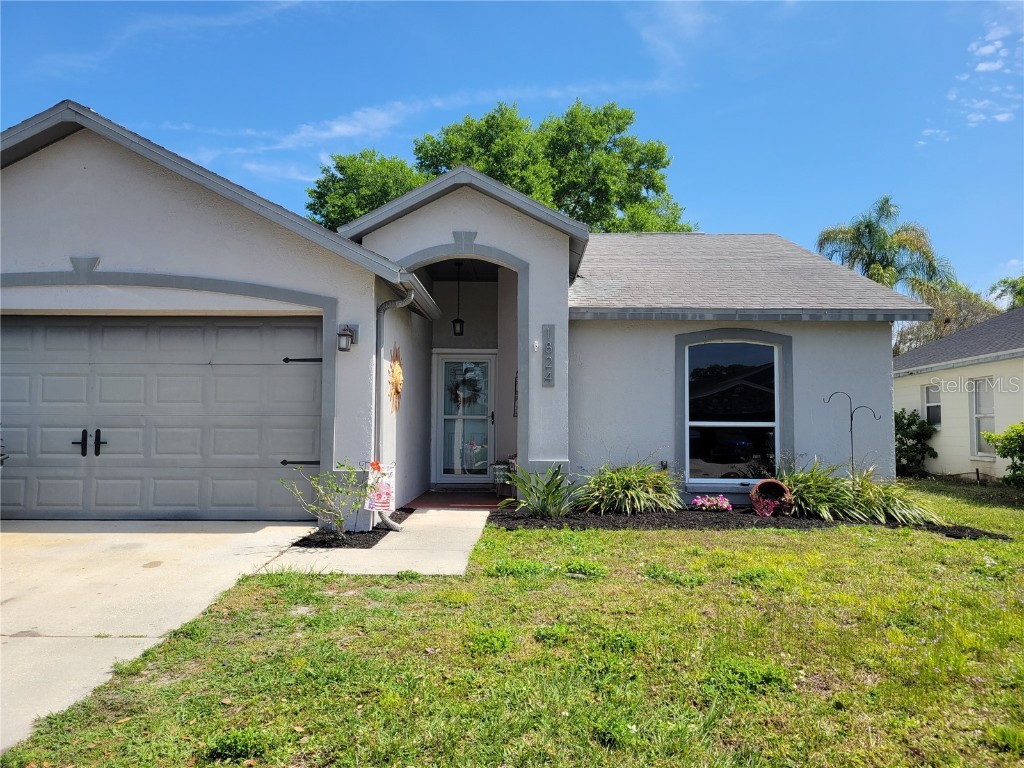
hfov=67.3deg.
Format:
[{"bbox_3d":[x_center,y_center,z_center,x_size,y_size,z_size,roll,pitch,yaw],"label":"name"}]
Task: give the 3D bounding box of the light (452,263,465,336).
[{"bbox_3d":[-0.751,-1.194,10.903,0.177,1.074,0.170,0,-3,1],"label":"light"}]

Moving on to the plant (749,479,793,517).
[{"bbox_3d":[3.100,1.375,9.343,0.512,0.445,0.480,0,-3,1],"label":"plant"}]

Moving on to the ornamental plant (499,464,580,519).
[{"bbox_3d":[0.304,1.227,8.989,0.908,0.637,0.850,0,-3,1],"label":"ornamental plant"}]

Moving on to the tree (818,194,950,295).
[{"bbox_3d":[13.144,-2.027,26.995,4.773,9.405,4.773,0,-3,1],"label":"tree"}]

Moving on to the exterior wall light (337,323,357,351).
[{"bbox_3d":[-1.618,-0.450,7.554,0.160,0.270,0.220,0,-3,1],"label":"exterior wall light"}]

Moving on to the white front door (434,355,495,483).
[{"bbox_3d":[-0.732,0.534,12.001,0.935,1.991,0.080,0,-3,1],"label":"white front door"}]

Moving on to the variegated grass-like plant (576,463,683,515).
[{"bbox_3d":[1.385,1.269,9.423,1.231,0.636,1.000,0,-3,1],"label":"variegated grass-like plant"}]

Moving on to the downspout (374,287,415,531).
[{"bbox_3d":[-1.180,0.243,7.676,0.387,2.435,0.200,0,-3,1],"label":"downspout"}]

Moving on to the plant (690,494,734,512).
[{"bbox_3d":[2.438,1.466,9.497,0.511,0.218,0.340,0,-3,1],"label":"plant"}]

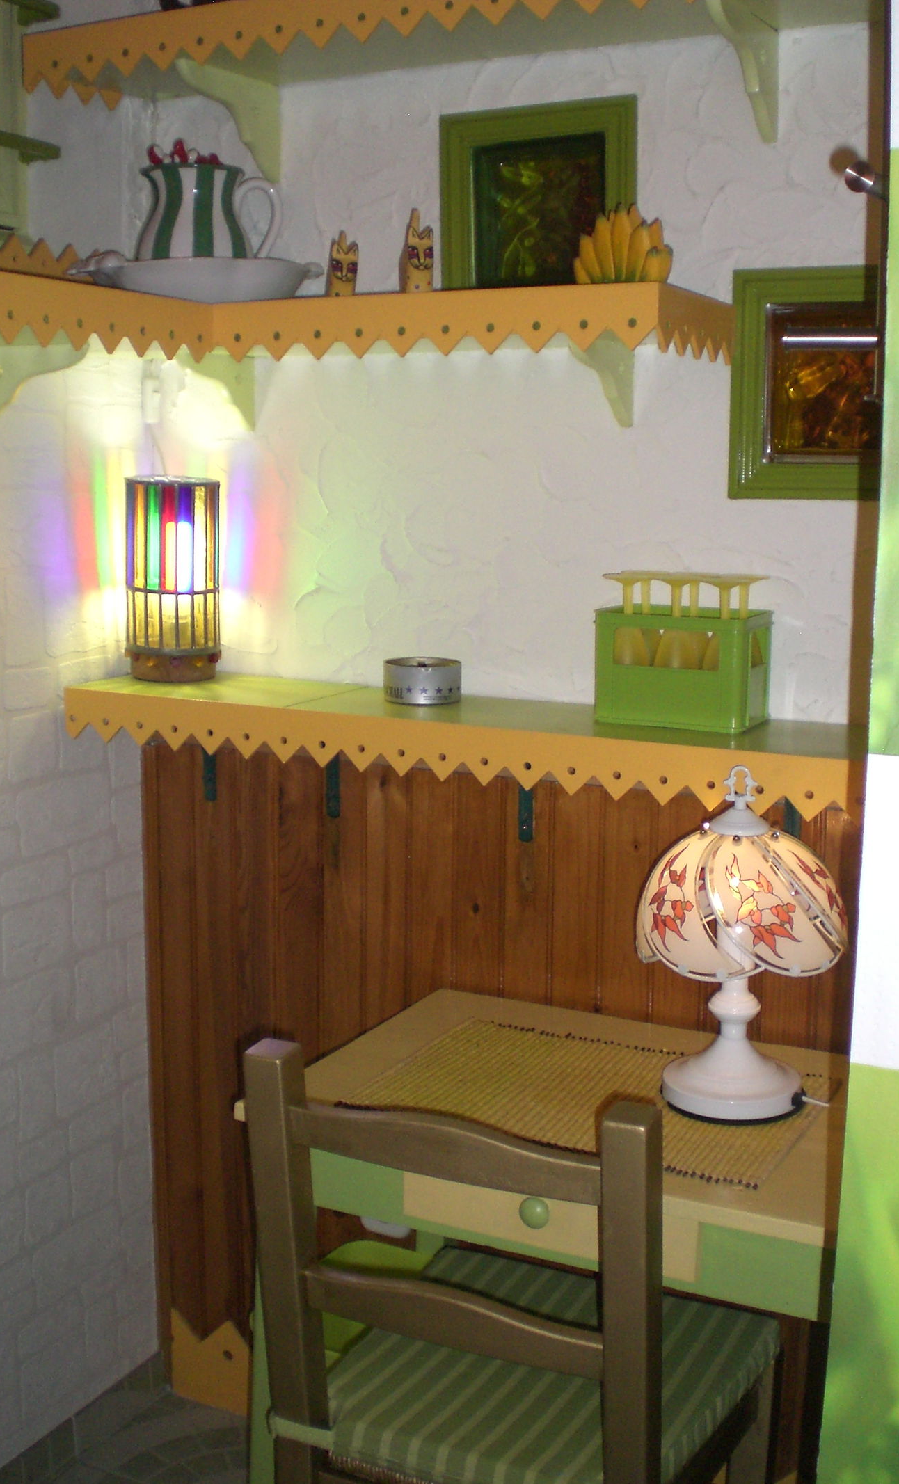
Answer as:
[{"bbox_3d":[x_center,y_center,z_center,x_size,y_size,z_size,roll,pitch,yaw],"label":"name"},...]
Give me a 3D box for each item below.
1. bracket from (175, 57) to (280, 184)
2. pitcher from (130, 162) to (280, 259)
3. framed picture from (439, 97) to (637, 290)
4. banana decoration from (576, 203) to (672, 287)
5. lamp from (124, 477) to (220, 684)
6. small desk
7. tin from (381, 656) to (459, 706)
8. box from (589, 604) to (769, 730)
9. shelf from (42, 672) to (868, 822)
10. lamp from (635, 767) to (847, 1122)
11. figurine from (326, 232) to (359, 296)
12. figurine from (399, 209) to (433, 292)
[{"bbox_3d":[-0.280,-0.784,2.062,0.020,0.120,0.209,5,11,27],"label":"bracket"},{"bbox_3d":[-0.305,-0.645,2.066,0.184,0.171,0.143,-1,10,-8],"label":"pitcher"},{"bbox_3d":[0.098,-0.643,1.990,0.261,0.261,0.030,5,11,27],"label":"framed picture"},{"bbox_3d":[0.190,-0.541,1.792,0.116,0.095,0.085,3,10,16],"label":"banana decoration"},{"bbox_3d":[-0.384,-0.228,2.263,0.133,0.279,0.133,0,10,0],"label":"lamp"},{"bbox_3d":[0.193,0.762,1.939,0.720,0.732,0.462,5,11,27],"label":"small desk"},{"bbox_3d":[-0.034,-0.078,2.088,0.100,0.048,0.100,0,10,0],"label":"tin"},{"bbox_3d":[0.276,-0.089,1.921,0.185,0.130,0.112,5,11,27],"label":"box"},{"bbox_3d":[0.031,-0.006,2.023,1.146,0.070,0.228,5,11,27],"label":"shelf"},{"bbox_3d":[0.322,0.217,1.819,0.241,0.385,0.241,5,11,27],"label":"lamp"},{"bbox_3d":[-0.129,-0.577,1.997,0.037,0.094,0.042,-3,10,-15],"label":"figurine"},{"bbox_3d":[-0.038,-0.578,1.949,0.036,0.113,0.050,-2,10,-15],"label":"figurine"}]

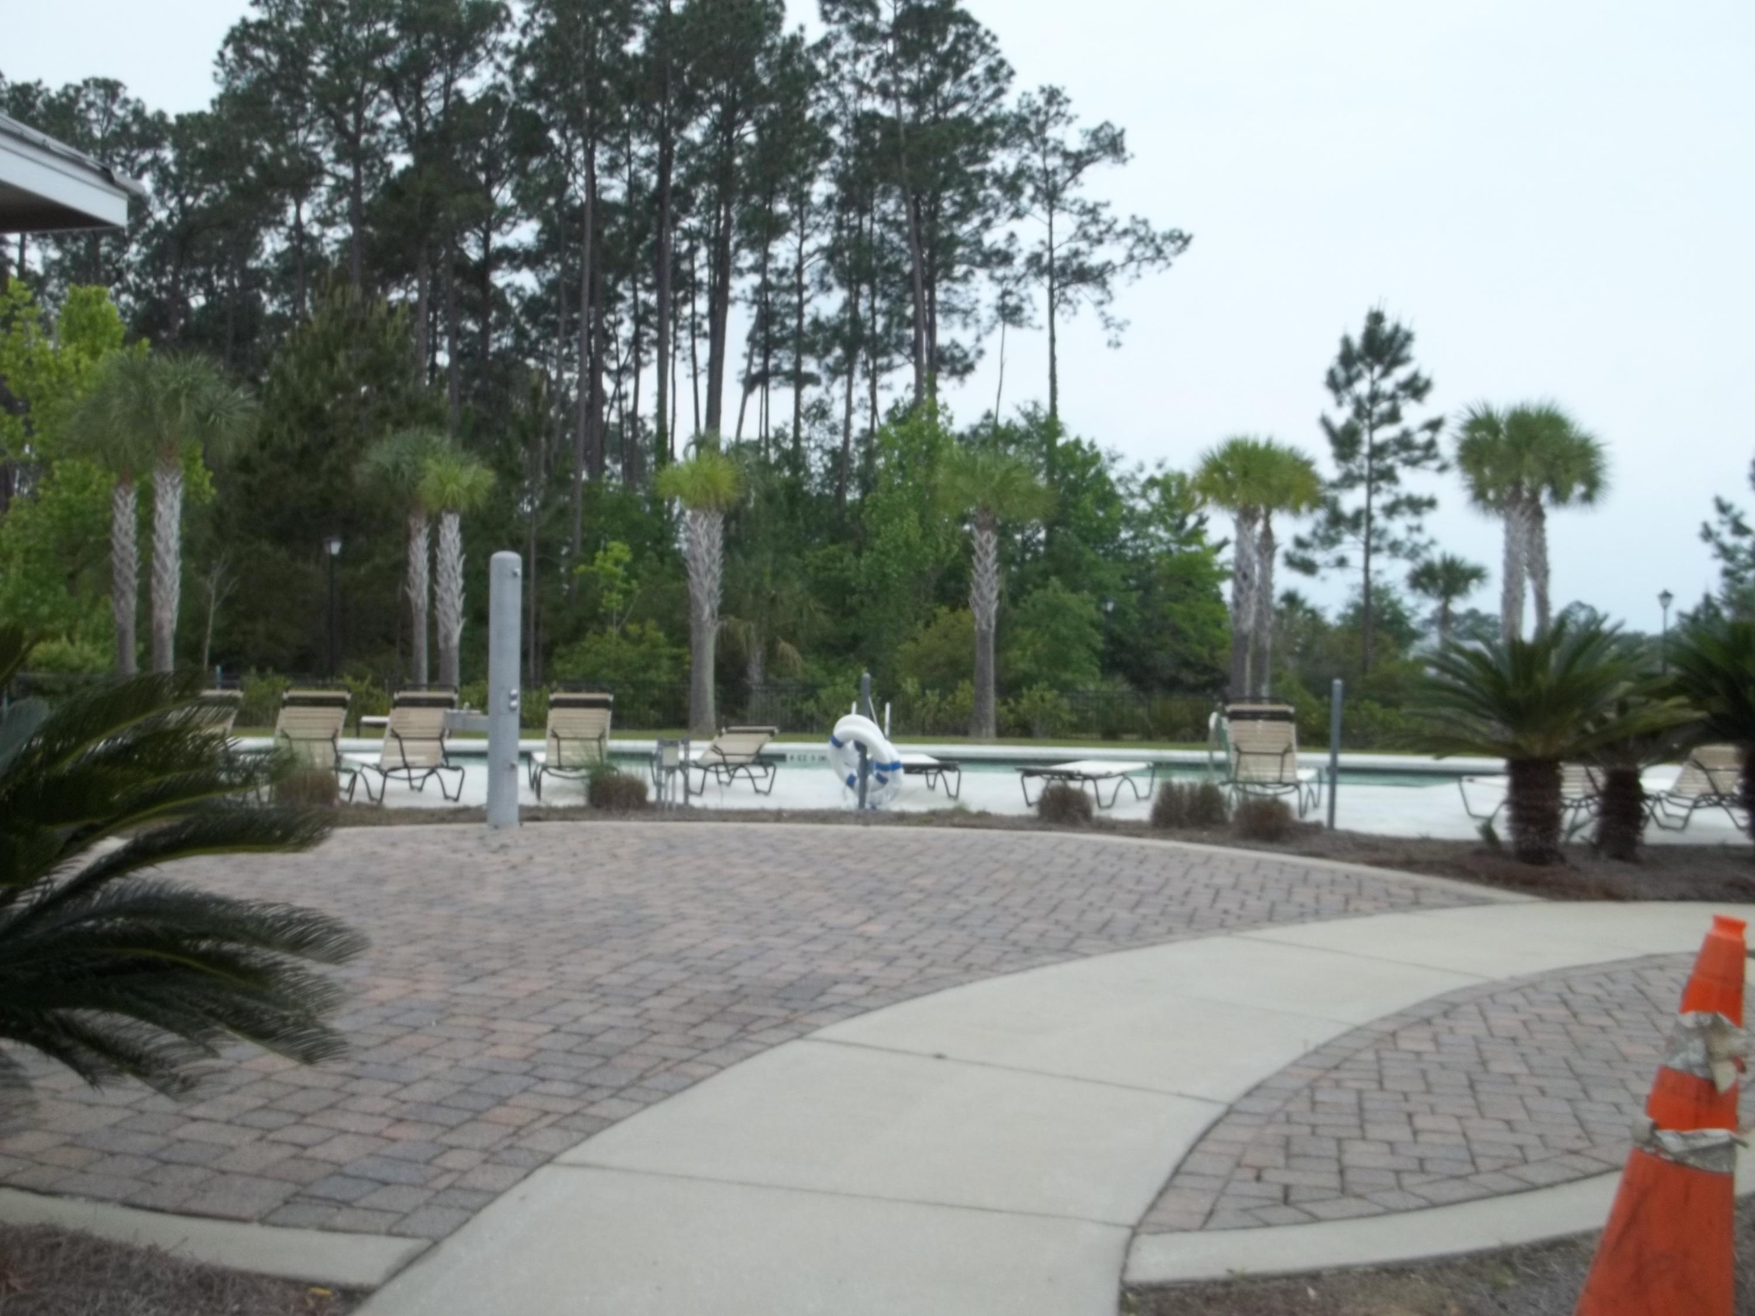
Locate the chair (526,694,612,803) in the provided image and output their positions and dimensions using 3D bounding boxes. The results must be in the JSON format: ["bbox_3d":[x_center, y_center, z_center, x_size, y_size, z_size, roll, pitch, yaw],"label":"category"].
[{"bbox_3d":[-2.988,0.797,16.194,0.680,1.040,1.600,1,-1,-14],"label":"chair"}]

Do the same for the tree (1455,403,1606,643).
[{"bbox_3d":[12.100,-1.550,31.000,2.700,6.400,2.300,1,0,0],"label":"tree"}]

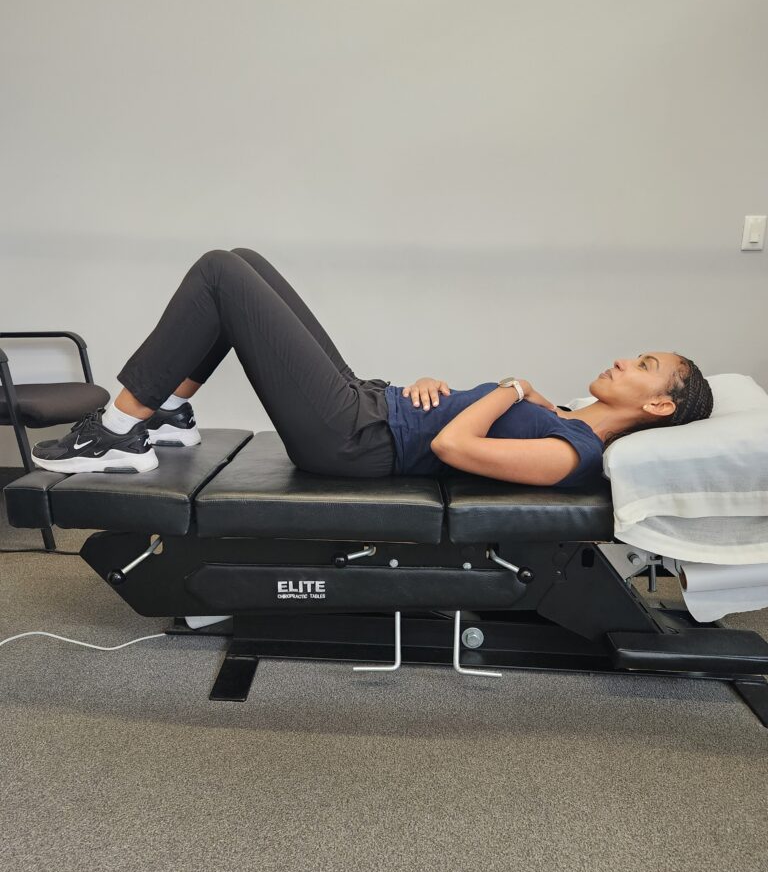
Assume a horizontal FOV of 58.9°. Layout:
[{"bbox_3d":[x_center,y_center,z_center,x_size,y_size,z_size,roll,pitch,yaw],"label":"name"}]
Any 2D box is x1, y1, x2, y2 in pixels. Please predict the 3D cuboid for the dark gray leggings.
[{"bbox_3d":[-0.275,-0.179,1.536,0.600,0.470,0.370,1,15,3],"label":"dark gray leggings"}]

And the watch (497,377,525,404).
[{"bbox_3d":[0.264,-0.095,1.420,0.040,0.048,0.058,-29,19,-25],"label":"watch"}]

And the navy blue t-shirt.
[{"bbox_3d":[0.225,-0.039,1.543,0.460,0.205,0.410,1,15,3],"label":"navy blue t-shirt"}]

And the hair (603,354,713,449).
[{"bbox_3d":[0.600,-0.078,1.520,0.255,0.175,0.170,-19,19,8],"label":"hair"}]

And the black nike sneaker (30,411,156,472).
[{"bbox_3d":[-0.637,0.005,1.505,0.280,0.130,0.105,0,15,-1],"label":"black nike sneaker"}]

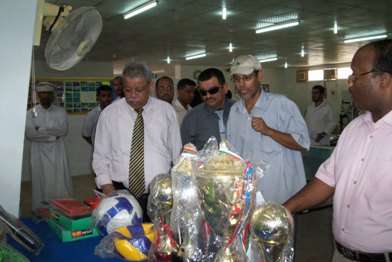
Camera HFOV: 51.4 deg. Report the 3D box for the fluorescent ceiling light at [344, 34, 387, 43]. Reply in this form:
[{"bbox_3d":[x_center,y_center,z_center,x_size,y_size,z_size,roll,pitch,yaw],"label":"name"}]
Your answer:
[{"bbox_3d":[3.941,-2.160,9.500,0.090,0.090,1.220,-3,7,-28],"label":"fluorescent ceiling light"}]

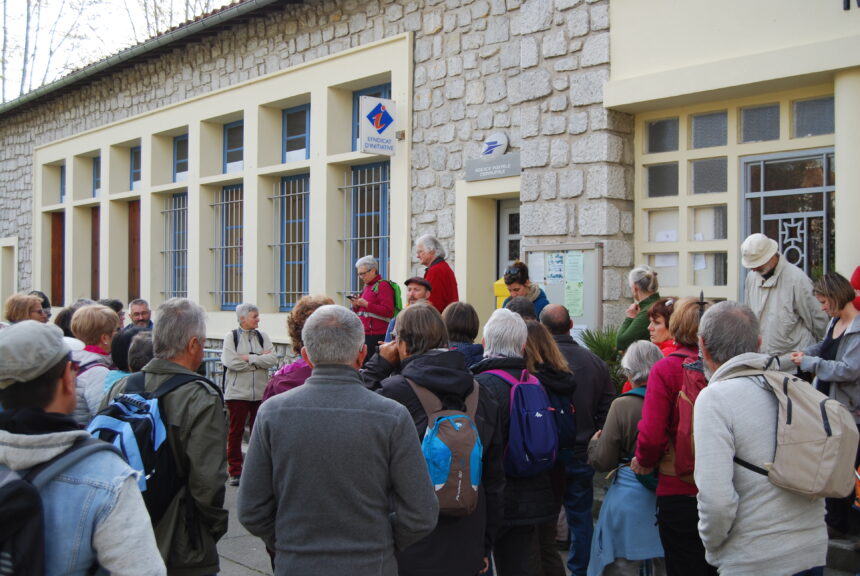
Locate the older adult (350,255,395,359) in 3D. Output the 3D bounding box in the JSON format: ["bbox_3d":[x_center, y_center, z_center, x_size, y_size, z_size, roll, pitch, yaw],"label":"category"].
[{"bbox_3d":[-0.499,0.506,9.588,0.420,1.600,0.450,1,-1,-38],"label":"older adult"}]

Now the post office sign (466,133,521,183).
[{"bbox_3d":[0.714,-1.484,12.100,0.080,0.539,0.907,1,-1,-40],"label":"post office sign"}]

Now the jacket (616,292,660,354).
[{"bbox_3d":[1.552,0.363,7.900,0.420,0.620,0.480,0,-1,37],"label":"jacket"}]

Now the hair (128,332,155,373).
[{"bbox_3d":[-1.220,0.282,4.700,0.180,0.210,0.210,0,-1,37],"label":"hair"}]

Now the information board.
[{"bbox_3d":[1.202,0.120,9.740,0.080,1.020,0.947,1,-1,-40],"label":"information board"}]

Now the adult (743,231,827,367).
[{"bbox_3d":[2.444,0.452,7.487,0.420,1.670,0.550,1,-1,-44],"label":"adult"}]

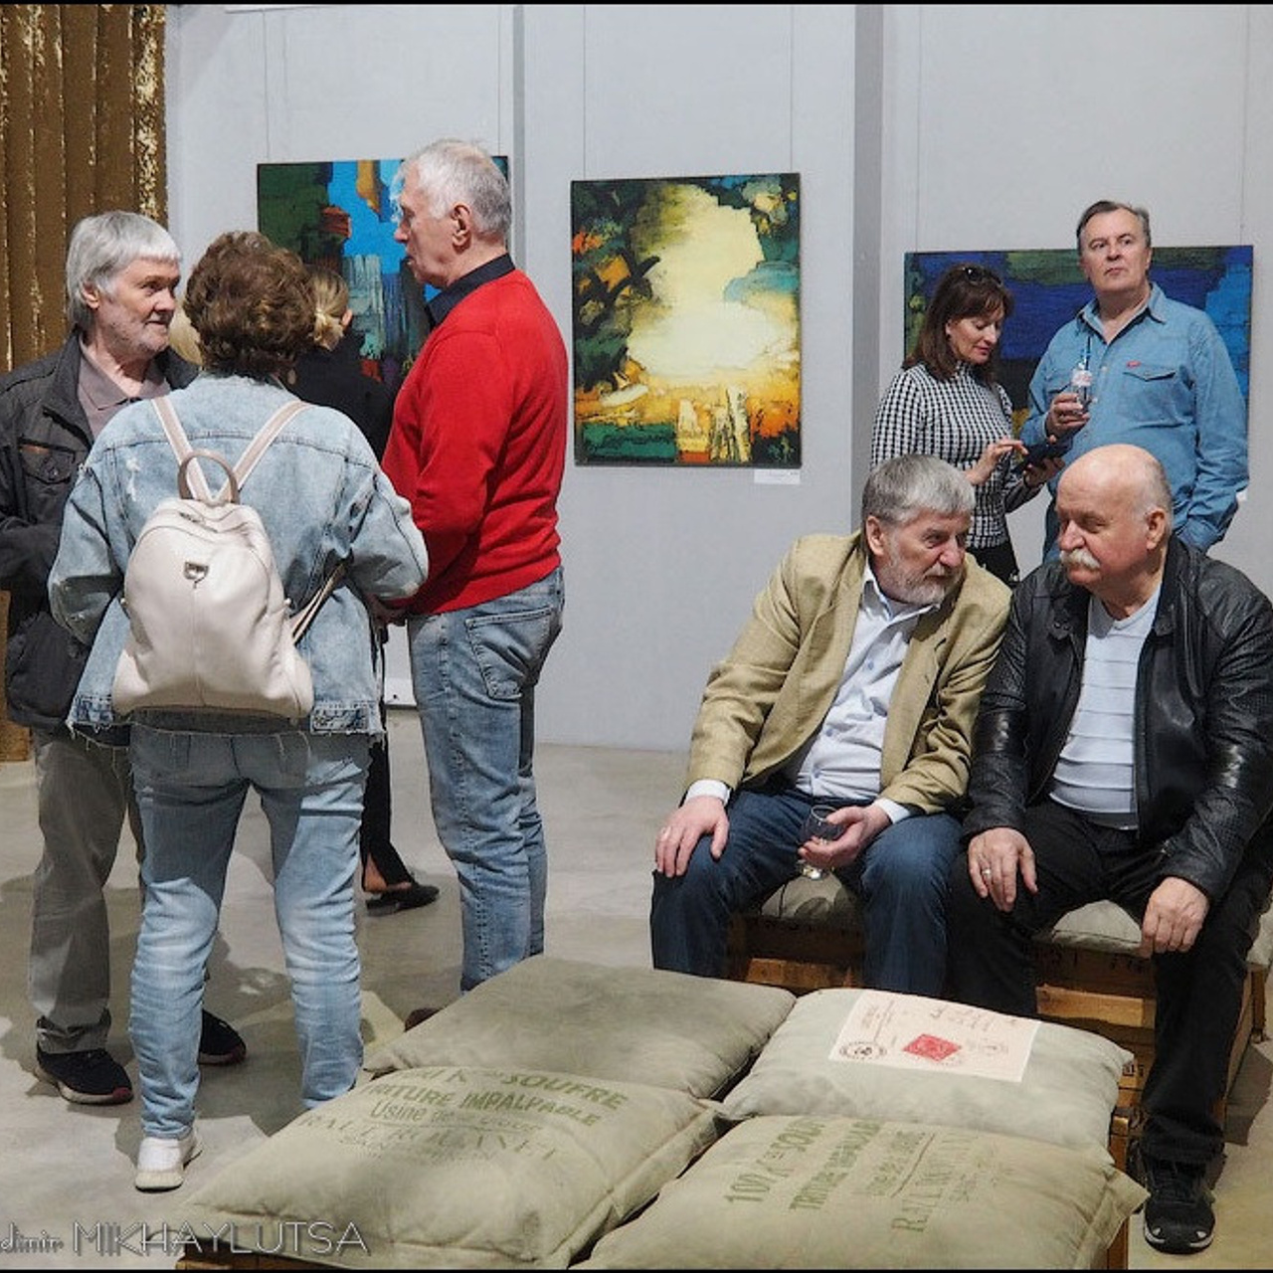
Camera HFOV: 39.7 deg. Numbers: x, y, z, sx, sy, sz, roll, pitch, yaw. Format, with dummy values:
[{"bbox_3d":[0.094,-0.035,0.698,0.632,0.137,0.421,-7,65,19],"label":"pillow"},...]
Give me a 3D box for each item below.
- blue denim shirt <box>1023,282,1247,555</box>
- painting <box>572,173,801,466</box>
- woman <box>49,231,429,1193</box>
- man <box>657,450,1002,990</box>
[{"bbox_3d":[1.275,-0.531,4.521,0.560,0.730,0.370,5,10,30],"label":"blue denim shirt"},{"bbox_3d":[0.171,-1.098,6.198,0.825,1.003,0.030,2,9,15],"label":"painting"},{"bbox_3d":[-0.683,0.121,3.050,0.610,1.610,0.480,0,8,-2],"label":"woman"},{"bbox_3d":[0.361,0.287,3.227,0.640,1.230,0.840,2,9,12],"label":"man"}]

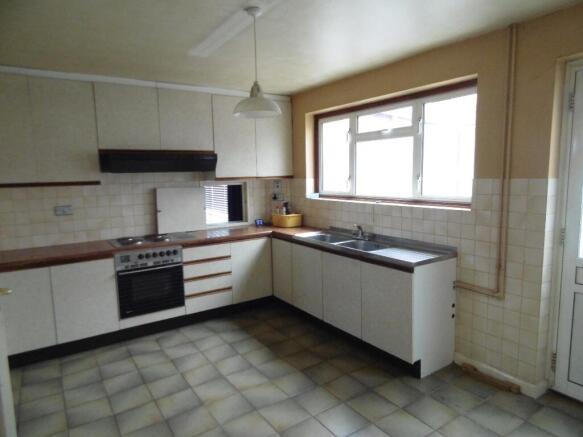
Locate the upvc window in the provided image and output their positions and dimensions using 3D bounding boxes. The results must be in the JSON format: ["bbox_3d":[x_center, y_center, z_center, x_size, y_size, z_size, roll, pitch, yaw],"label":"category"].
[{"bbox_3d":[0.842,-0.647,3.549,0.070,0.920,2.000,-6,9,-33],"label":"upvc window"}]

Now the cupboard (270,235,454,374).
[{"bbox_3d":[0.528,0.658,3.523,0.505,0.830,1.914,-6,9,-33],"label":"cupboard"}]

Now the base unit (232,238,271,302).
[{"bbox_3d":[-0.560,0.541,4.264,0.495,0.665,0.540,-6,9,-33],"label":"base unit"}]

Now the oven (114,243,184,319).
[{"bbox_3d":[-1.438,0.562,3.667,0.600,0.610,0.550,-6,9,-33],"label":"oven"}]

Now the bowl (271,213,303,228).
[{"bbox_3d":[-0.052,0.021,4.524,0.295,0.148,0.300,-6,9,-33],"label":"bowl"}]

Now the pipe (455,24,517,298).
[{"bbox_3d":[1.330,-0.353,2.579,0.040,1.785,0.360,-6,9,-33],"label":"pipe"}]

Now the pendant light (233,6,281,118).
[{"bbox_3d":[-0.199,-0.868,2.083,0.280,0.595,0.280,-1,7,0],"label":"pendant light"}]

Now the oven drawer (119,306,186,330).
[{"bbox_3d":[-1.424,0.912,3.703,0.598,0.095,0.500,-6,9,-33],"label":"oven drawer"}]

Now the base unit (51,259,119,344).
[{"bbox_3d":[-1.880,0.672,3.358,0.478,0.654,0.520,-6,8,-34],"label":"base unit"}]

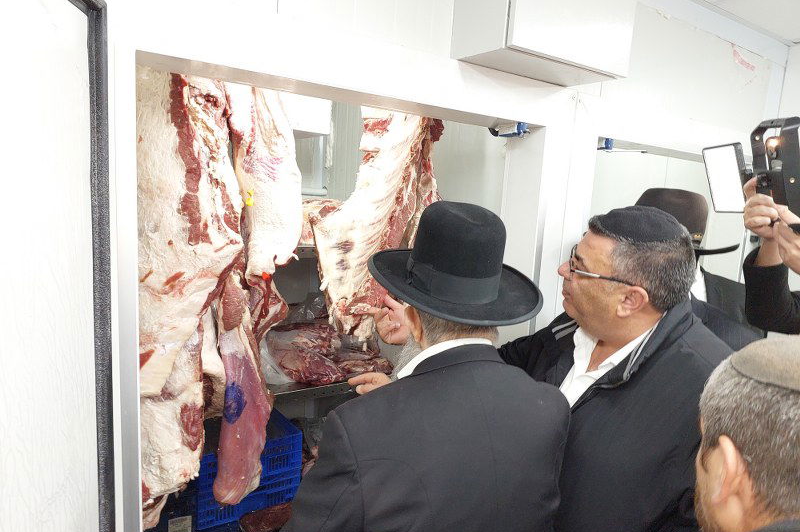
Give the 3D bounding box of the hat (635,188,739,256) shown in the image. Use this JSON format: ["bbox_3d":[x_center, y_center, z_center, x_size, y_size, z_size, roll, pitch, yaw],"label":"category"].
[{"bbox_3d":[0.712,-0.122,1.420,0.370,0.150,0.330,-3,9,-35],"label":"hat"}]

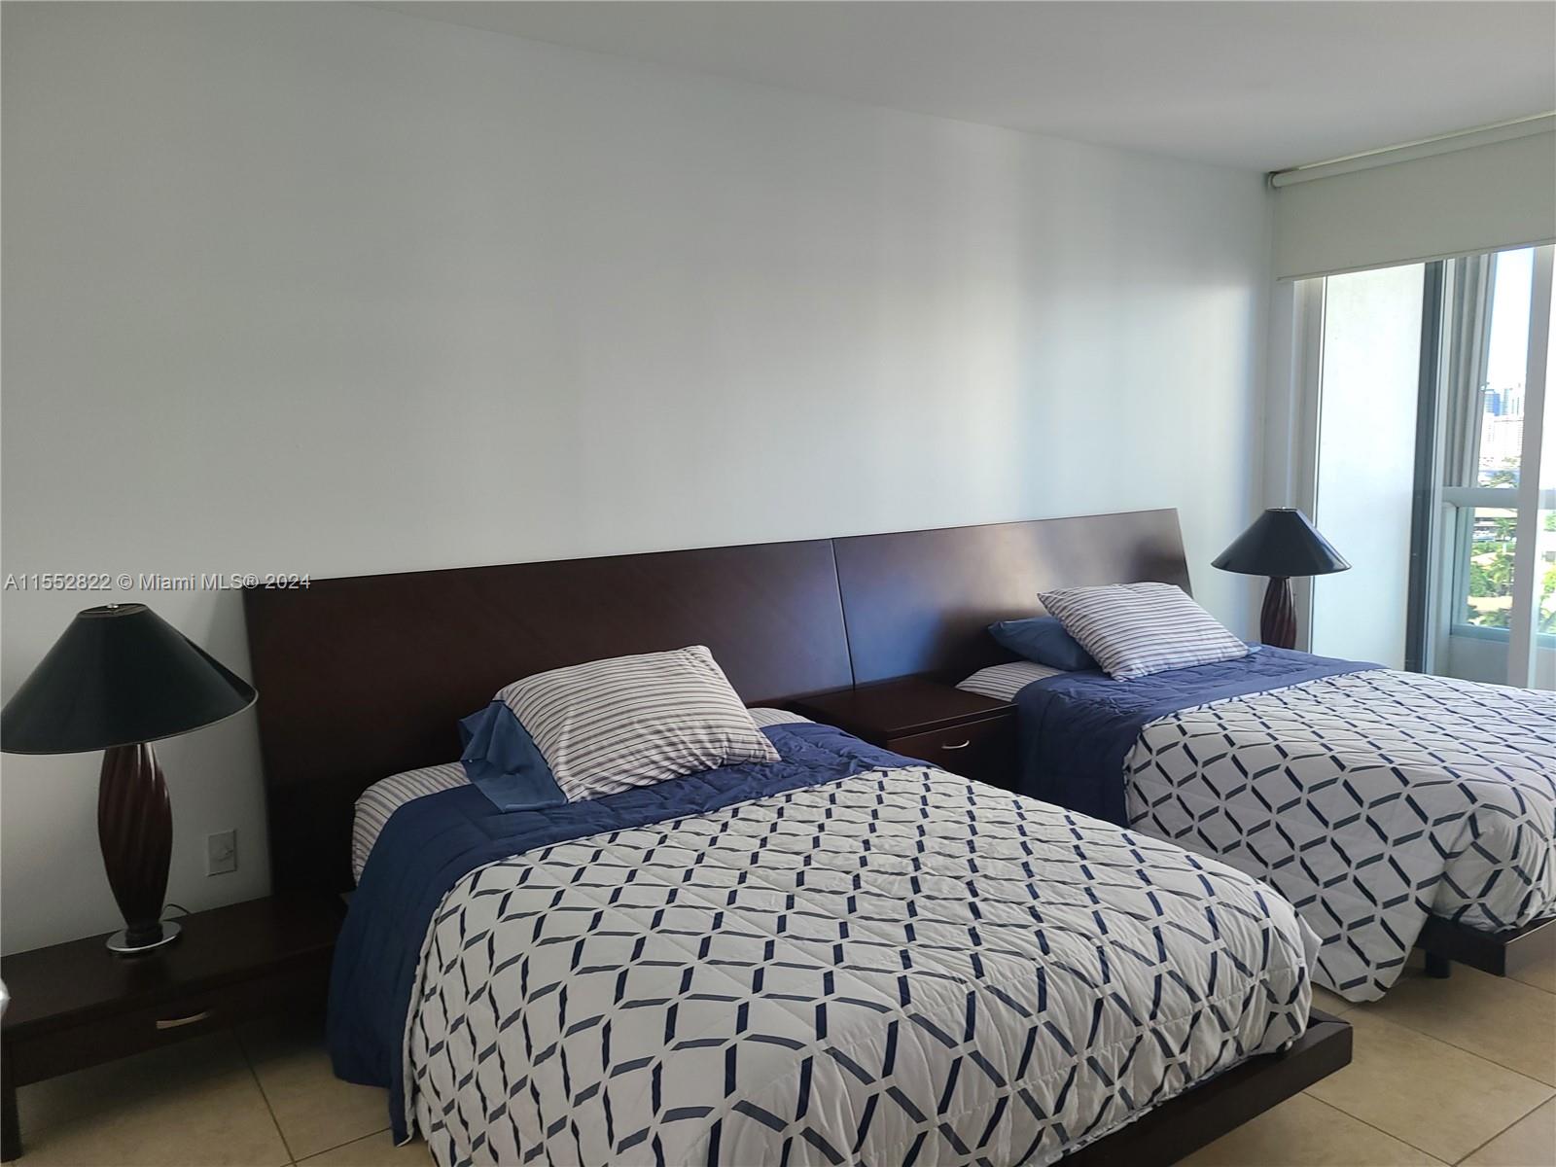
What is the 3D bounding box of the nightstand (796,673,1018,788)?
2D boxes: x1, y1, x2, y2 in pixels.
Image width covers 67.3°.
[{"bbox_3d":[0.416,0.681,3.863,0.544,0.588,0.512,-6,9,-33],"label":"nightstand"}]

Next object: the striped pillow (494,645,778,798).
[{"bbox_3d":[-0.357,0.356,3.035,0.630,0.160,0.460,-9,40,-32],"label":"striped pillow"}]

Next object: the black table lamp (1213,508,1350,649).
[{"bbox_3d":[2.163,0.082,5.056,0.535,0.815,0.535,-6,9,-33],"label":"black table lamp"}]

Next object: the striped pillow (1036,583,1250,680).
[{"bbox_3d":[1.328,0.145,4.190,0.650,0.160,0.450,-6,41,-30],"label":"striped pillow"}]

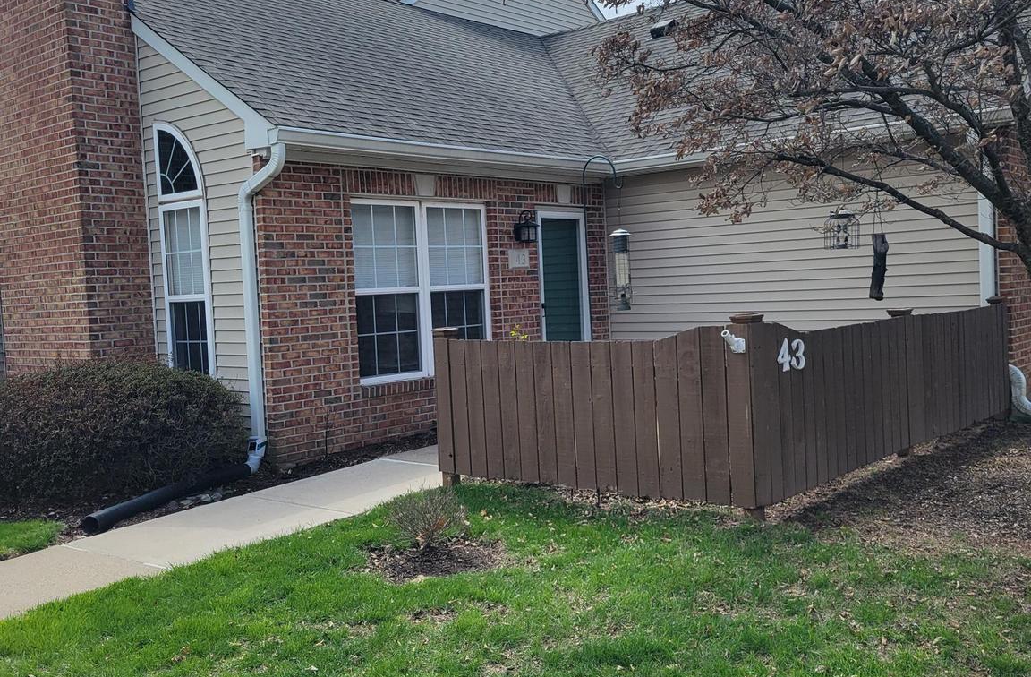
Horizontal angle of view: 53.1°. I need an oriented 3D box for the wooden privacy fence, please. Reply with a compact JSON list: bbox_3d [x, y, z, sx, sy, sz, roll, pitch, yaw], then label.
[{"bbox_3d":[1.897,0.265,8.089,2.413,1.110,4.700,0,4,41],"label":"wooden privacy fence"}]

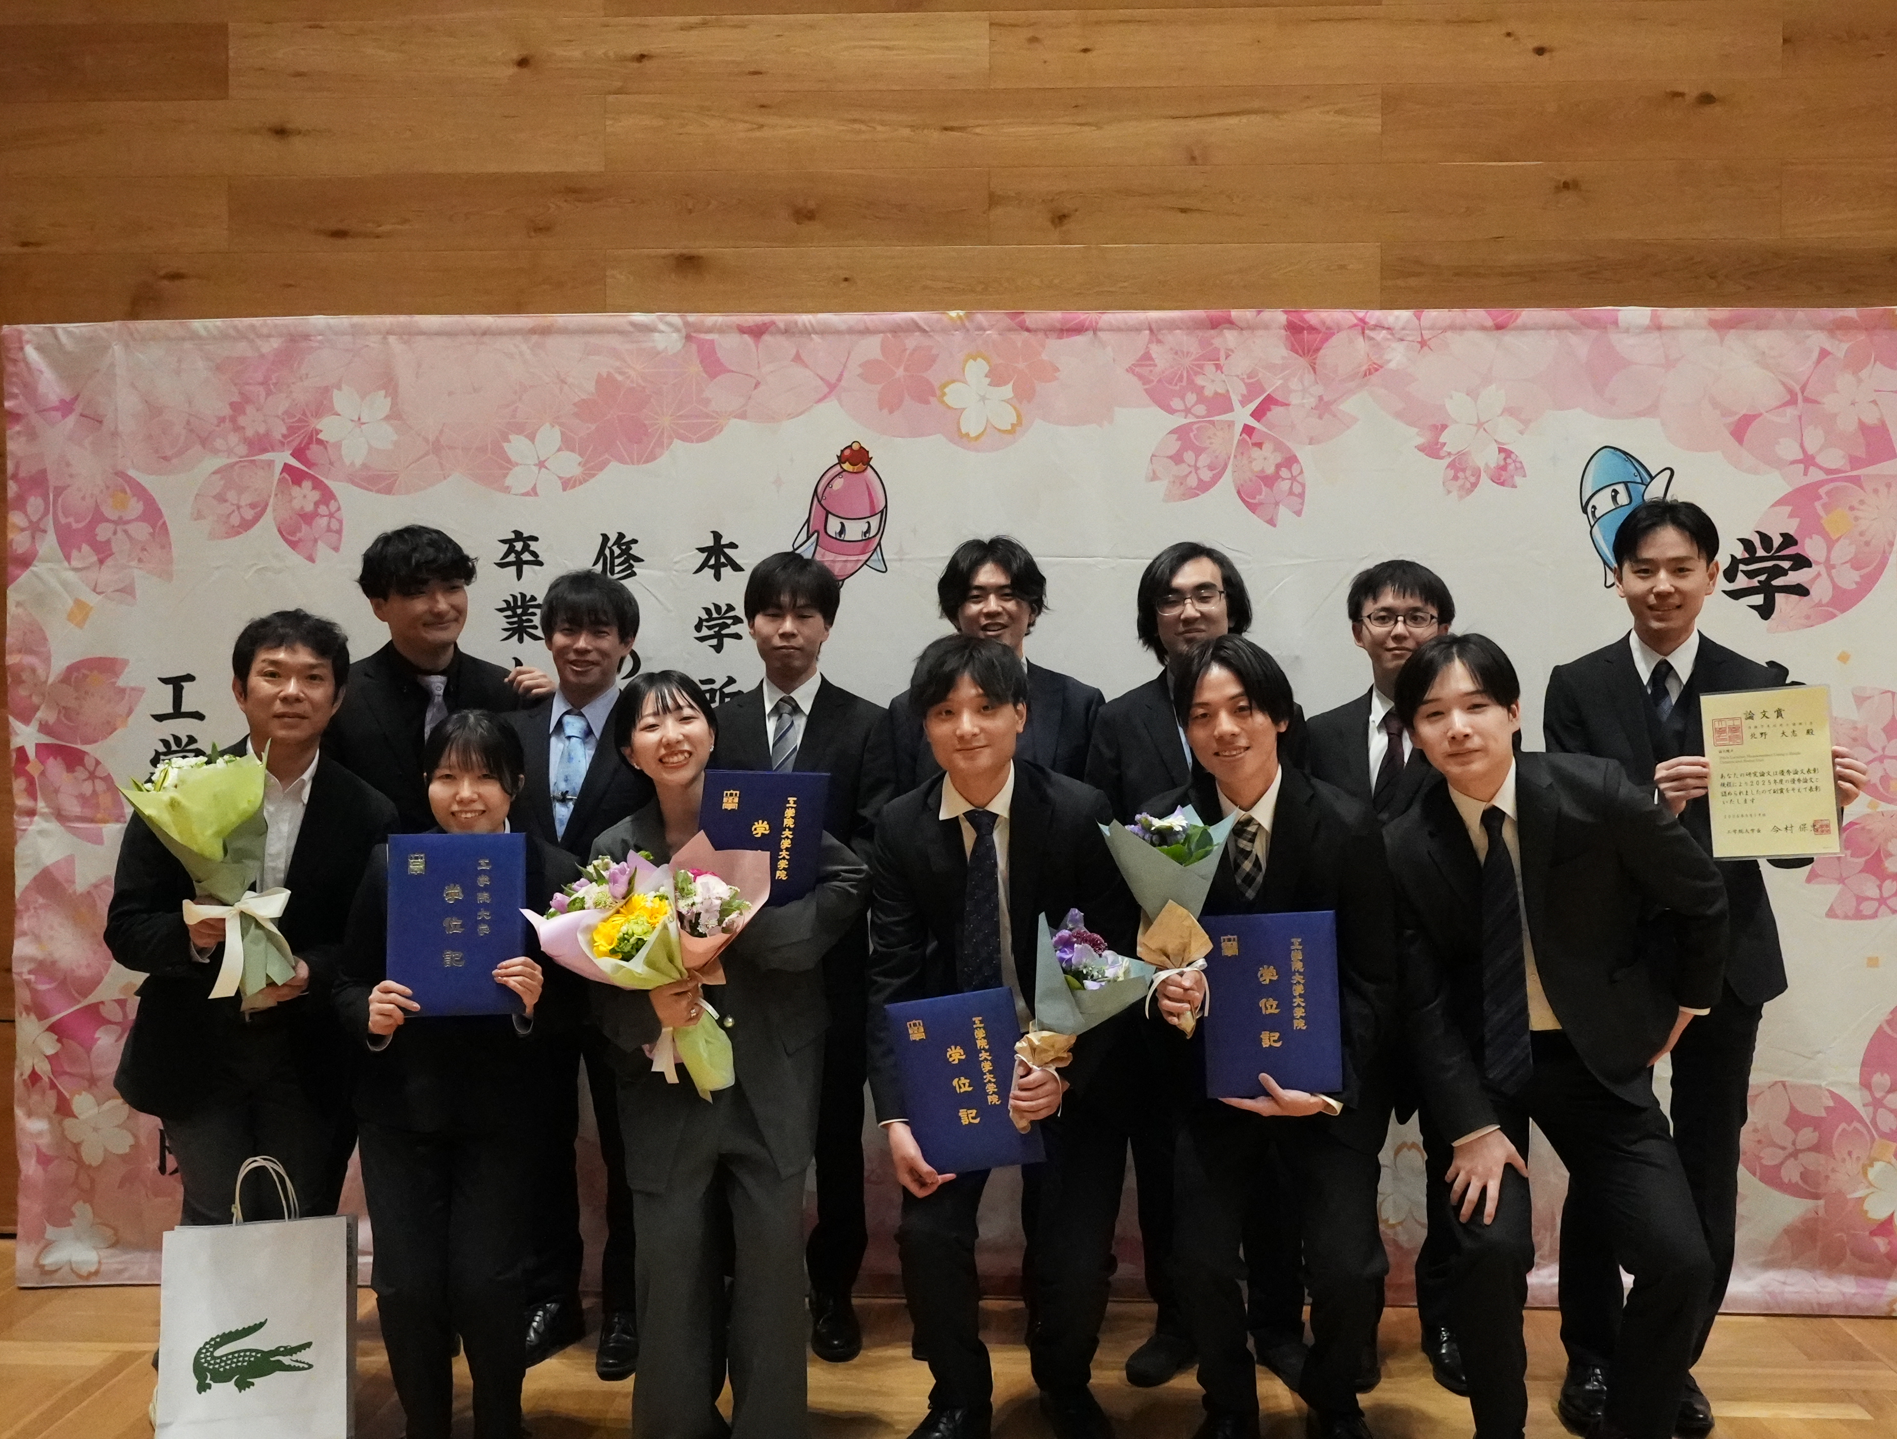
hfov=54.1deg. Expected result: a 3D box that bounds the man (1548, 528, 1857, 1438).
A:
[{"bbox_3d":[1.434,0.460,3.535,0.606,1.778,0.454,0,0,15],"label":"man"}]

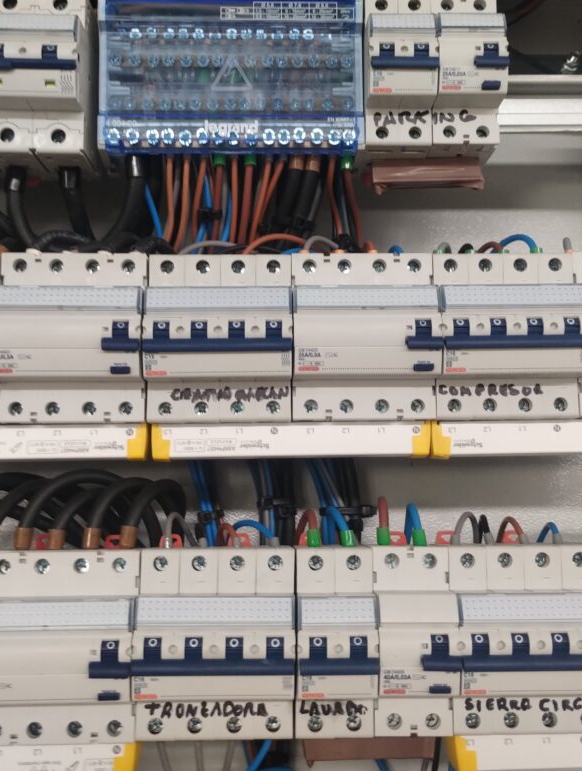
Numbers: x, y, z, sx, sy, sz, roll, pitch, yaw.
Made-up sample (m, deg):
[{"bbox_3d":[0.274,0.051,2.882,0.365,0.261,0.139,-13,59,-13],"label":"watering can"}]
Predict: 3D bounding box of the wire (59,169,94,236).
[{"bbox_3d":[-0.116,-0.100,0.449,0.019,0.039,0.016,0,-11,-2],"label":"wire"}]

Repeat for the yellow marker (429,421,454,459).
[{"bbox_3d":[0.077,0.028,0.424,0.011,0.020,0.020,0,-11,-2],"label":"yellow marker"}]

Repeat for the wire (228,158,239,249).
[{"bbox_3d":[-0.032,-0.102,0.463,0.004,0.053,0.004,3,18,-2],"label":"wire"}]

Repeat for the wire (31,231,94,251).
[{"bbox_3d":[-0.122,-0.078,0.445,0.034,0.011,0.014,0,-11,-2],"label":"wire"}]

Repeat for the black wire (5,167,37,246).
[{"bbox_3d":[-0.144,-0.096,0.444,0.017,0.044,0.016,0,-11,-2],"label":"black wire"}]

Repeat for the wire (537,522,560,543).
[{"bbox_3d":[0.127,0.072,0.408,0.011,0.010,0.009,0,-6,-2],"label":"wire"}]

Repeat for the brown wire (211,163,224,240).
[{"bbox_3d":[-0.041,-0.102,0.463,0.004,0.046,0.004,5,19,-2],"label":"brown wire"}]

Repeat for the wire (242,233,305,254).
[{"bbox_3d":[-0.009,-0.076,0.447,0.035,0.012,0.012,0,-11,-2],"label":"wire"}]

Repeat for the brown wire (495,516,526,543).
[{"bbox_3d":[0.108,0.071,0.407,0.014,0.013,0.010,0,-6,-2],"label":"brown wire"}]

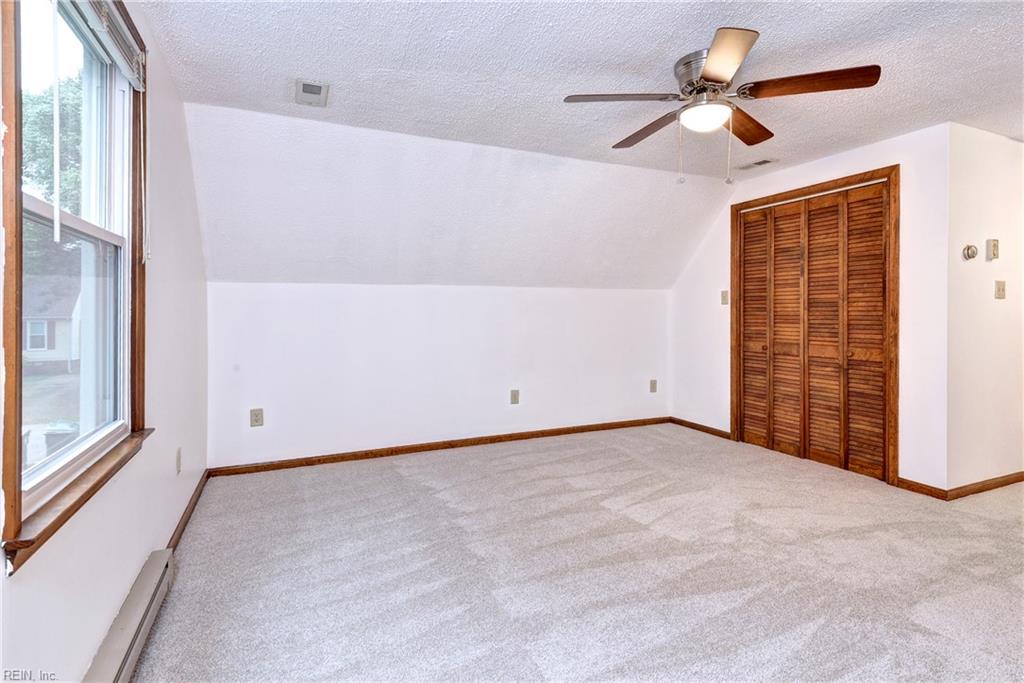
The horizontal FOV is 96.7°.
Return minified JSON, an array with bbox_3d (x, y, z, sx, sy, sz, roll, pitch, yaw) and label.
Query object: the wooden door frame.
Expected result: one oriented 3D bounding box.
[{"bbox_3d":[2.276,-0.124,3.539,0.120,2.100,1.260,0,1,-28],"label":"wooden door frame"}]

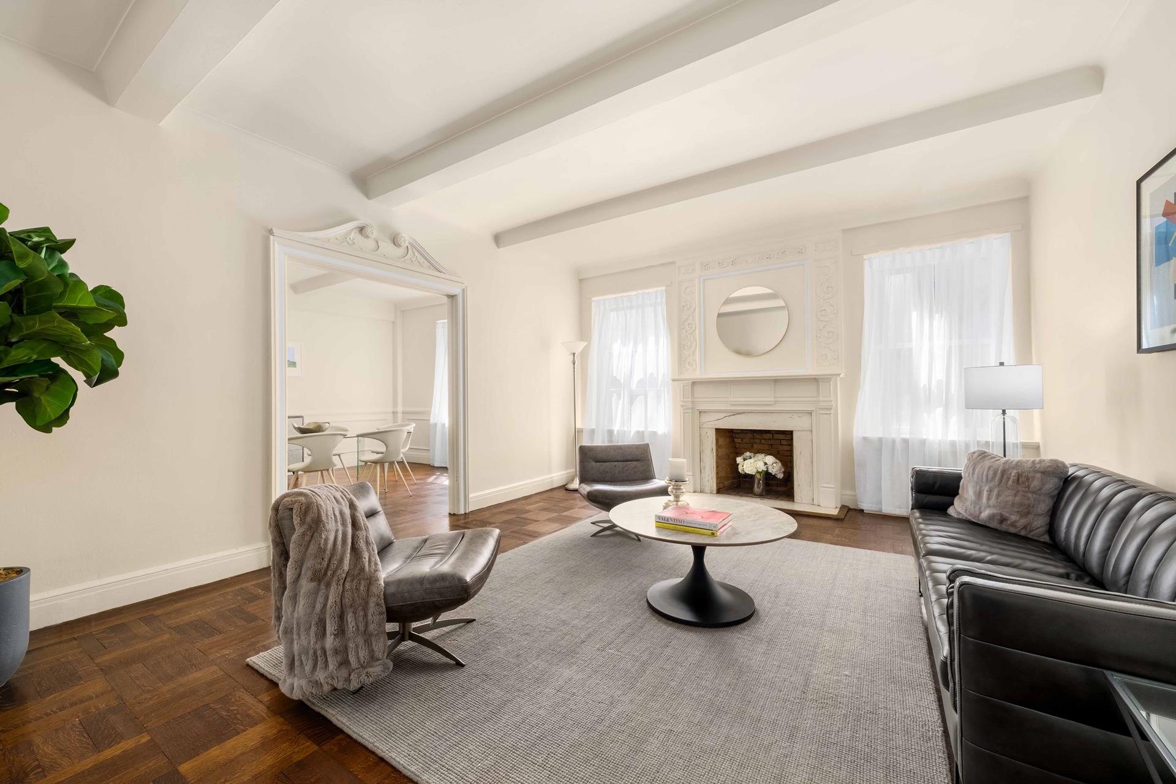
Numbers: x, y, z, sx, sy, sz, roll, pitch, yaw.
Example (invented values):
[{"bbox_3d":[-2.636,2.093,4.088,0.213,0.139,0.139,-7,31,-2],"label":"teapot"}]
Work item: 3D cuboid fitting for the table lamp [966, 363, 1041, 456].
[{"bbox_3d":[2.947,0.169,3.240,0.405,0.750,0.405,-1,0,34],"label":"table lamp"}]

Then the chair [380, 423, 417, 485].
[{"bbox_3d":[-2.535,0.825,5.932,0.537,0.770,0.547,0,0,-45],"label":"chair"}]

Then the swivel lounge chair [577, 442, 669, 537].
[{"bbox_3d":[0.286,0.824,3.893,0.689,0.699,0.770,0,0,-8],"label":"swivel lounge chair"}]

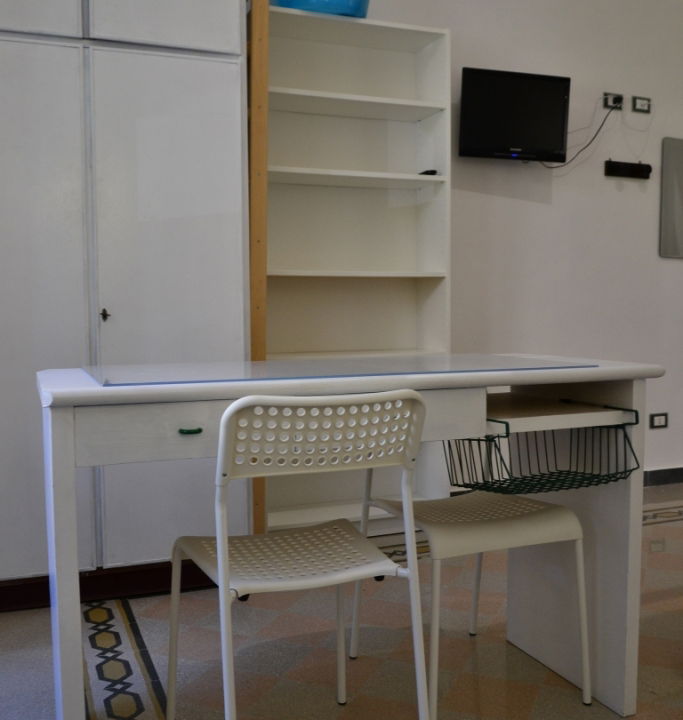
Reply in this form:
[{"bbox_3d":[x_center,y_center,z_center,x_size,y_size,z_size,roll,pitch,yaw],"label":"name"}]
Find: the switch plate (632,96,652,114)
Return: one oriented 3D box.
[{"bbox_3d":[1.522,-1.289,3.890,0.120,0.080,0.012,-2,4,-20],"label":"switch plate"}]

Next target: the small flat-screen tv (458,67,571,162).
[{"bbox_3d":[0.782,-1.103,3.457,0.520,0.368,0.070,-1,10,-16],"label":"small flat-screen tv"}]

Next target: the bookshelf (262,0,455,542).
[{"bbox_3d":[0.026,-0.317,3.194,0.810,2.060,0.280,-2,4,-20],"label":"bookshelf"}]

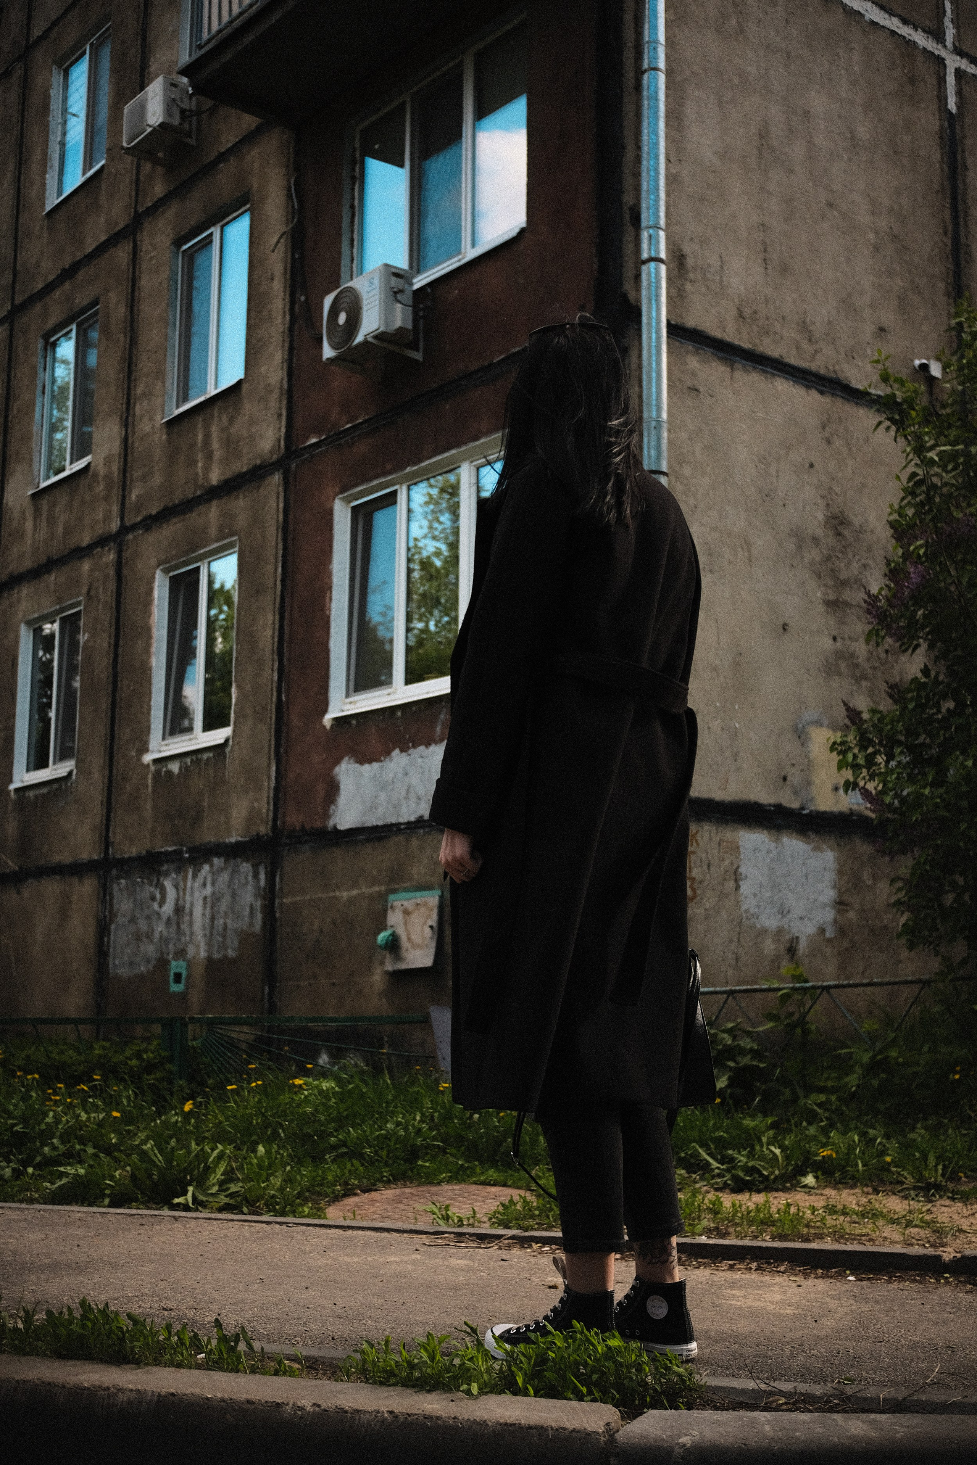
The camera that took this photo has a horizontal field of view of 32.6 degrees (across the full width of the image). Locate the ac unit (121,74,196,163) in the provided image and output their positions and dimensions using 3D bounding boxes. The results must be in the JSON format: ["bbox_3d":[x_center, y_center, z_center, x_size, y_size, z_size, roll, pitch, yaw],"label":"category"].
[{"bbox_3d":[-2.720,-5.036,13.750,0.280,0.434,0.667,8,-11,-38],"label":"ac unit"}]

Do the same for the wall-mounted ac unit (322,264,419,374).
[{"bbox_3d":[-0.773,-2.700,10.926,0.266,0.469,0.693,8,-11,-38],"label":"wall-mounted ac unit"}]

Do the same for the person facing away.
[{"bbox_3d":[0.135,0.137,2.730,0.430,1.700,0.500,-7,-11,39],"label":"person facing away"}]

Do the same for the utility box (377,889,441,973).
[{"bbox_3d":[-0.480,1.221,10.238,0.150,0.470,0.530,8,-11,-38],"label":"utility box"}]

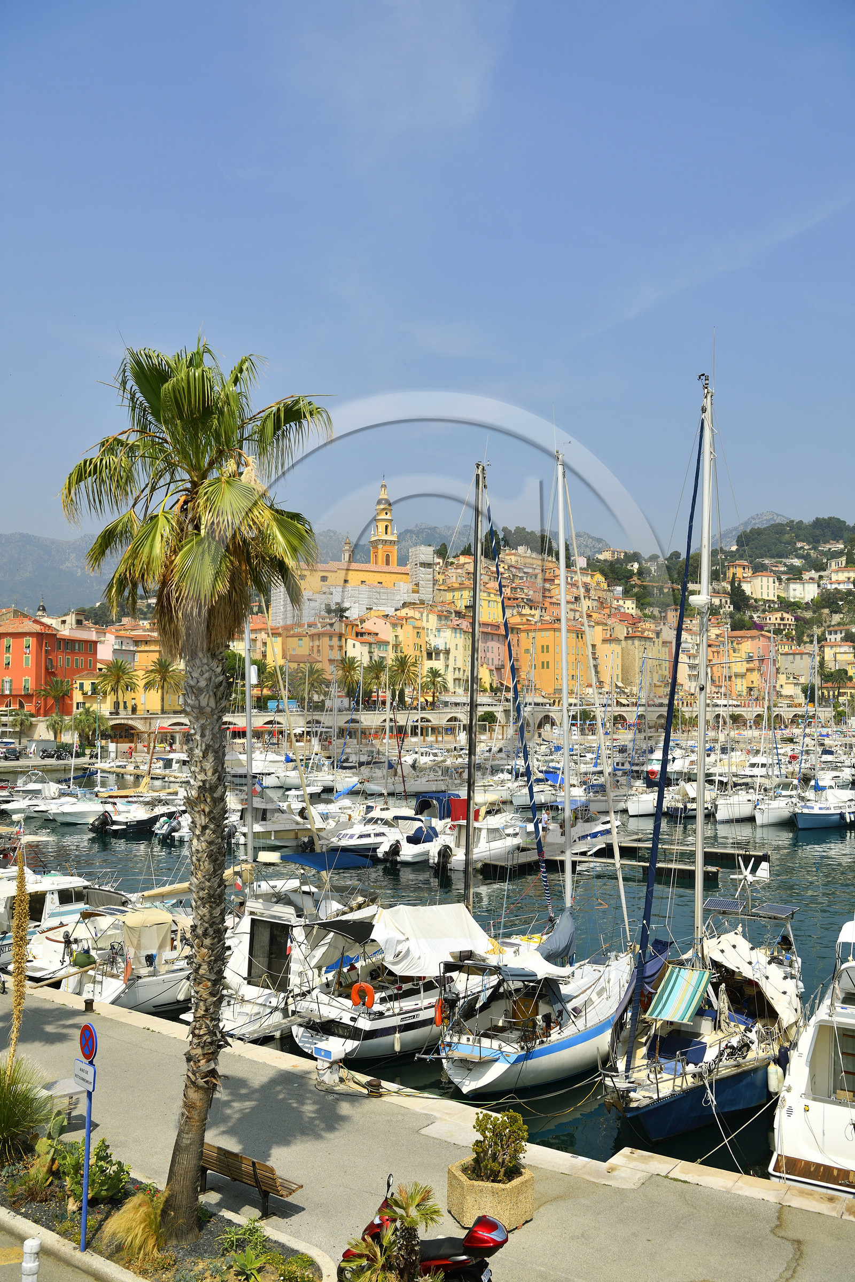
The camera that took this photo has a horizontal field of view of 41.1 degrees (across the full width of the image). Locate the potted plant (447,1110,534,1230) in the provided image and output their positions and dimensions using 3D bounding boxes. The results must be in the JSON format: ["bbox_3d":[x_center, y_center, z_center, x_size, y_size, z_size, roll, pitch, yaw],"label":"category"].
[{"bbox_3d":[0.829,6.795,14.844,1.120,1.320,0.970,0,-3,11],"label":"potted plant"}]

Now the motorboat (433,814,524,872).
[{"bbox_3d":[2.610,10.015,57.054,5.800,2.500,2.200,3,-4,-42],"label":"motorboat"}]

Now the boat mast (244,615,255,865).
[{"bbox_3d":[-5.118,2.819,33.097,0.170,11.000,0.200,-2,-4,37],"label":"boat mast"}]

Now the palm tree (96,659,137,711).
[{"bbox_3d":[-49.716,7.305,183.000,6.758,8.881,6.758,0,-3,0],"label":"palm tree"}]

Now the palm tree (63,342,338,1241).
[{"bbox_3d":[-3.033,1.920,14.869,3.500,11.600,3.400,0,-3,0],"label":"palm tree"}]

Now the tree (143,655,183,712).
[{"bbox_3d":[-39.847,6.654,172.000,6.200,8.920,6.200,0,-3,0],"label":"tree"}]

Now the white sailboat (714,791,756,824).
[{"bbox_3d":[21.873,11.272,79.221,2.900,1.950,8.600,-2,-4,38],"label":"white sailboat"}]

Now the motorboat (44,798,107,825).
[{"bbox_3d":[-22.379,11.189,76.235,5.800,1.650,2.300,3,-4,-40],"label":"motorboat"}]

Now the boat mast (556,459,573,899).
[{"bbox_3d":[3.343,1.735,27.648,0.160,12.660,0.200,-3,-4,33],"label":"boat mast"}]

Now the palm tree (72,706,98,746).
[{"bbox_3d":[-45.704,11.593,152.000,3.470,5.680,3.470,0,-3,0],"label":"palm tree"}]

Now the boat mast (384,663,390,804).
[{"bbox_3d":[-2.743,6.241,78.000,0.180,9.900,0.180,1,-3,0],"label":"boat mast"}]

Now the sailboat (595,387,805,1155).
[{"bbox_3d":[5.742,1.912,24.535,3.500,15.400,11.400,-1,-3,27],"label":"sailboat"}]

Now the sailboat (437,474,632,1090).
[{"bbox_3d":[3.340,2.554,27.405,3.100,14.300,9.400,-2,-4,33],"label":"sailboat"}]

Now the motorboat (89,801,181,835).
[{"bbox_3d":[-18.662,11.545,74.400,6.800,1.950,2.350,2,-4,-37],"label":"motorboat"}]

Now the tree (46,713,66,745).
[{"bbox_3d":[-48.861,11.737,150.000,2.770,4.620,2.770,0,-3,0],"label":"tree"}]

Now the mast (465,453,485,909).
[{"bbox_3d":[1.231,1.539,31.263,0.180,13.020,0.220,0,-4,37],"label":"mast"}]

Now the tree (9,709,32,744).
[{"bbox_3d":[-56.468,12.072,158.000,3.195,5.112,3.195,0,-3,0],"label":"tree"}]

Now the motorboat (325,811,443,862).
[{"bbox_3d":[-2.340,10.106,59.151,7.000,2.600,2.600,3,-4,-42],"label":"motorboat"}]

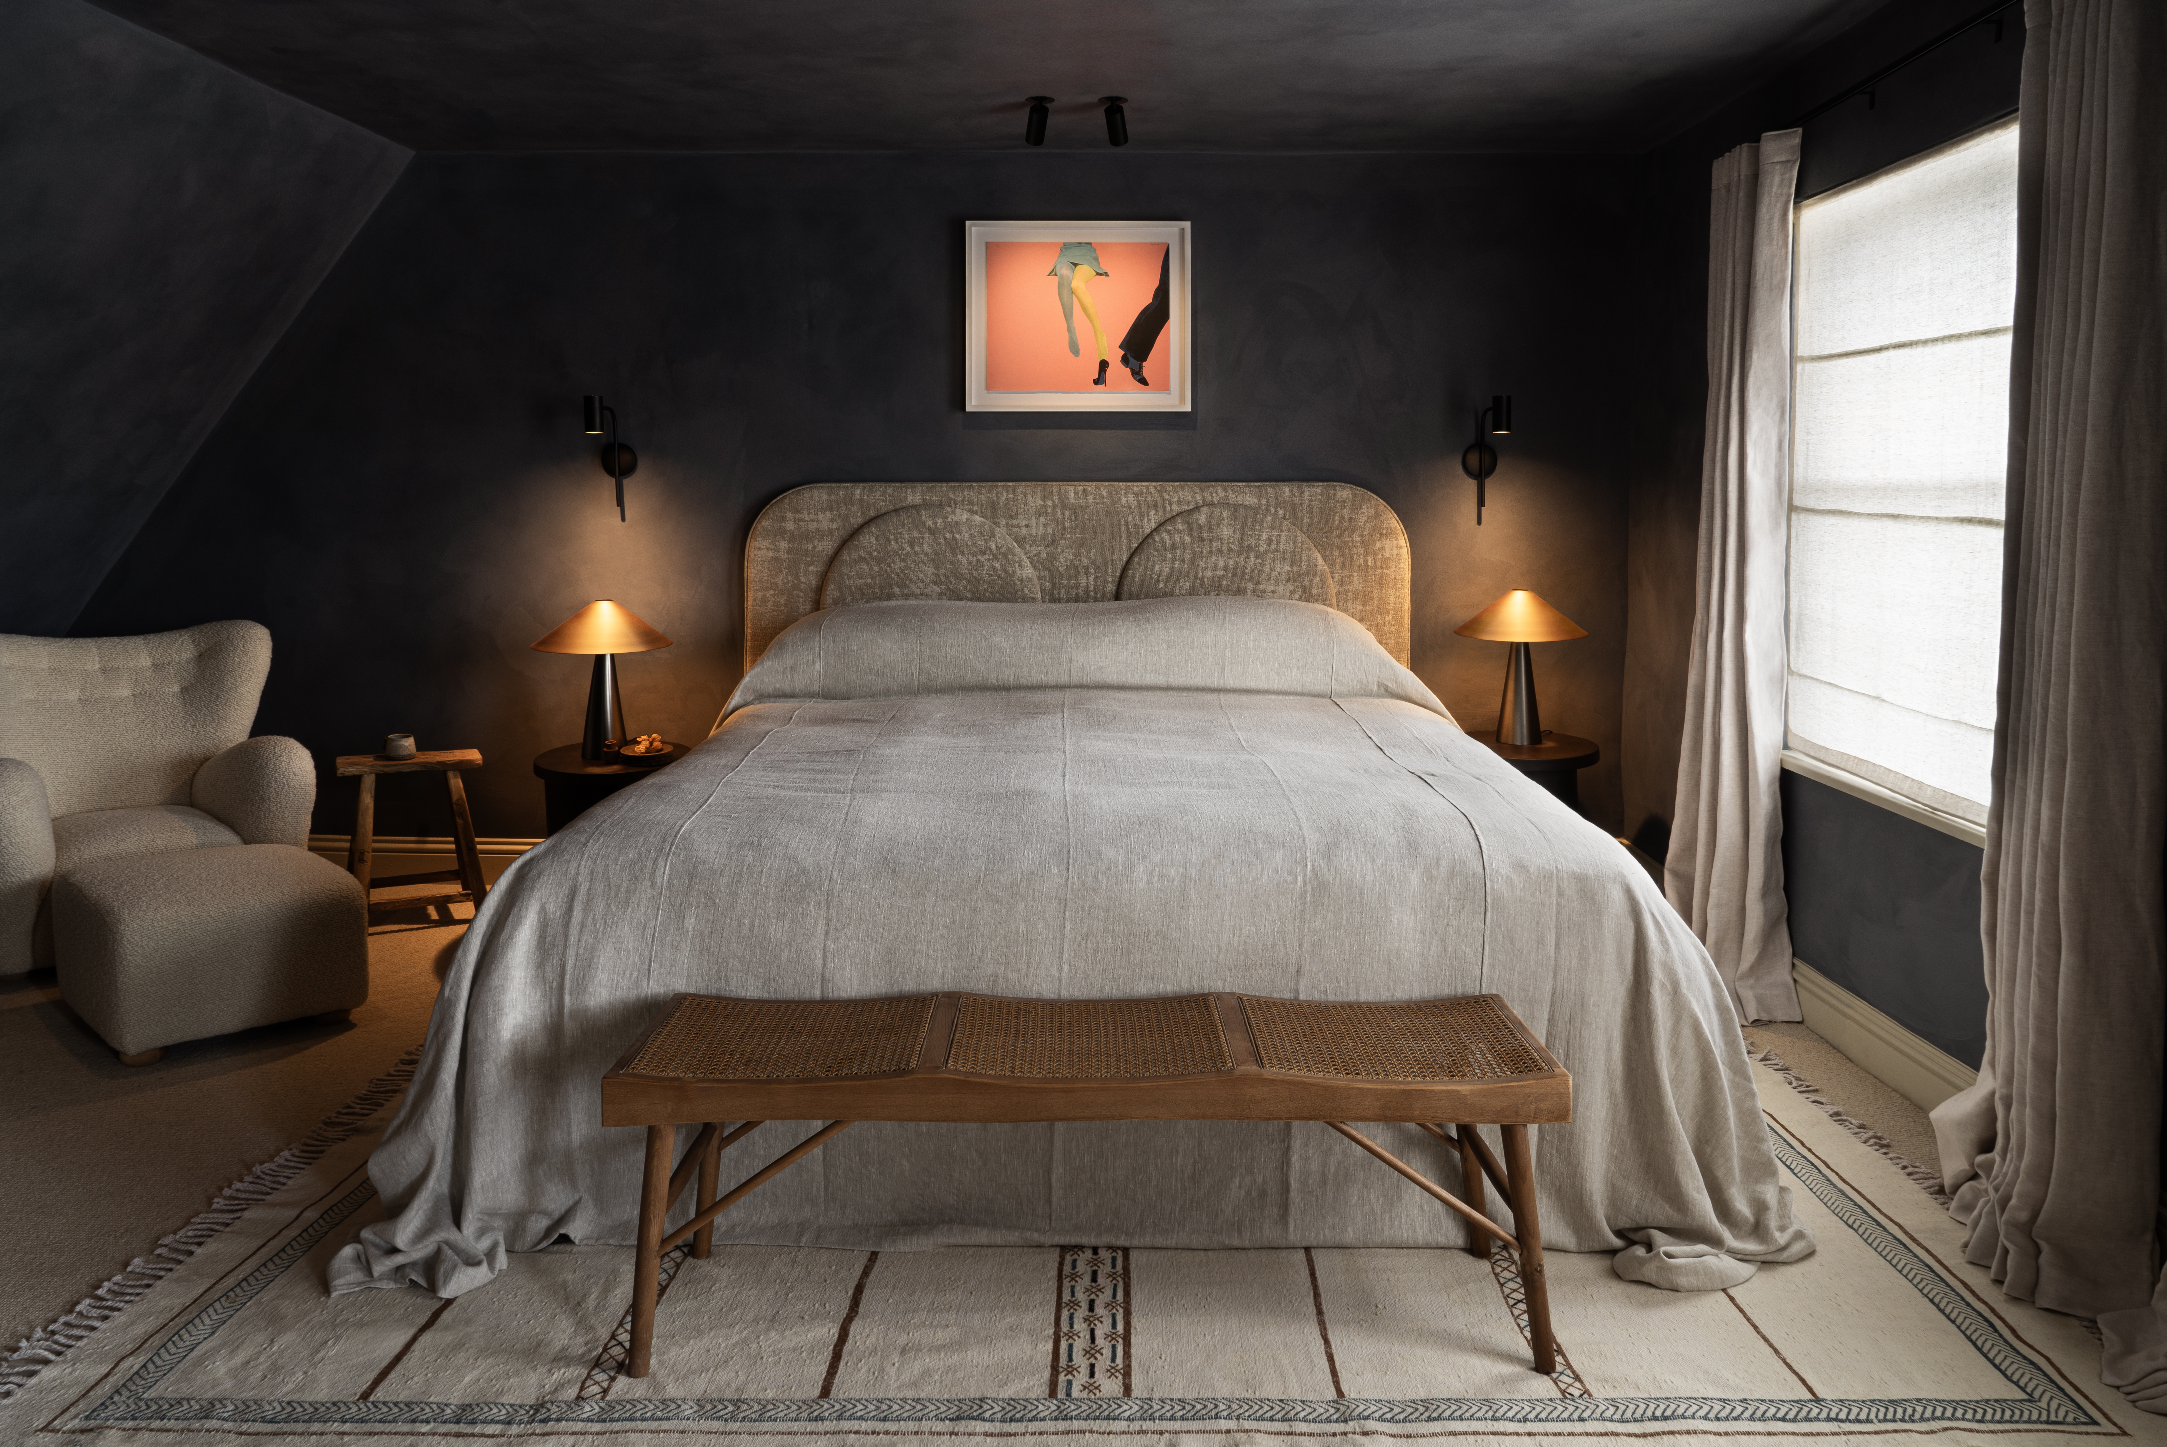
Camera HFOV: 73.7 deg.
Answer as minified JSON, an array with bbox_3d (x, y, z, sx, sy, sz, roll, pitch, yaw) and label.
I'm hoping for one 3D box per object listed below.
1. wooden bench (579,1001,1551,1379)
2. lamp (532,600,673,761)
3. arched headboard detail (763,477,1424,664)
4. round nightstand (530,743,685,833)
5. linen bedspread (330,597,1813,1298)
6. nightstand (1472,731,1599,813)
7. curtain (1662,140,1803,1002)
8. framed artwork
[{"bbox_3d":[0.009,0.688,2.220,1.360,0.425,0.360,0,6,0],"label":"wooden bench"},{"bbox_3d":[-1.345,-0.123,4.050,0.400,0.445,0.400,0,6,0],"label":"lamp"},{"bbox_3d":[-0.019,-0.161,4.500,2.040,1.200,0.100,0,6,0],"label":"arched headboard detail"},{"bbox_3d":[-1.314,0.344,4.100,0.480,0.490,0.480,0,6,0],"label":"round nightstand"},{"bbox_3d":[-0.018,0.262,3.310,2.330,0.920,2.180,0,6,0],"label":"linen bedspread"},{"bbox_3d":[1.295,0.313,4.300,0.480,0.490,0.480,0,6,0],"label":"nightstand"},{"bbox_3d":[1.586,-0.357,3.520,0.200,2.020,0.520,0,6,0],"label":"curtain"},{"bbox_3d":[-0.012,-1.259,4.480,0.700,0.590,0.040,0,6,0],"label":"framed artwork"}]

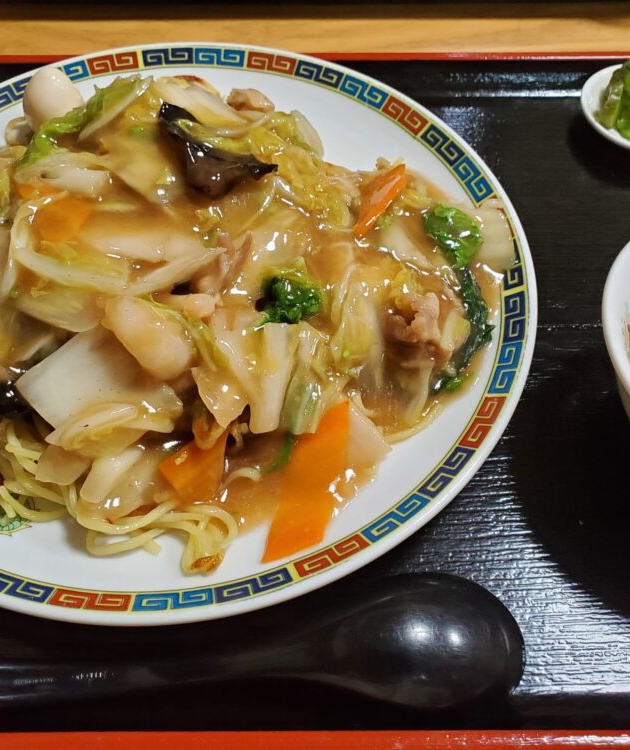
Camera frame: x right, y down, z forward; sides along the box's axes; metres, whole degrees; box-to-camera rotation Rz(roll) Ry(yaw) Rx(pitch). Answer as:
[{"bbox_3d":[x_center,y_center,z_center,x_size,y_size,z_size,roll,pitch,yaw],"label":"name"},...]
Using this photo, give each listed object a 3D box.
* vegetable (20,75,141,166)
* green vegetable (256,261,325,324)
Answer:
[{"bbox_3d":[-0.095,-0.103,0.305,0.049,0.024,0.029,-21,60,-13],"label":"vegetable"},{"bbox_3d":[-0.008,-0.027,0.253,0.021,0.016,0.020,0,57,0],"label":"green vegetable"}]

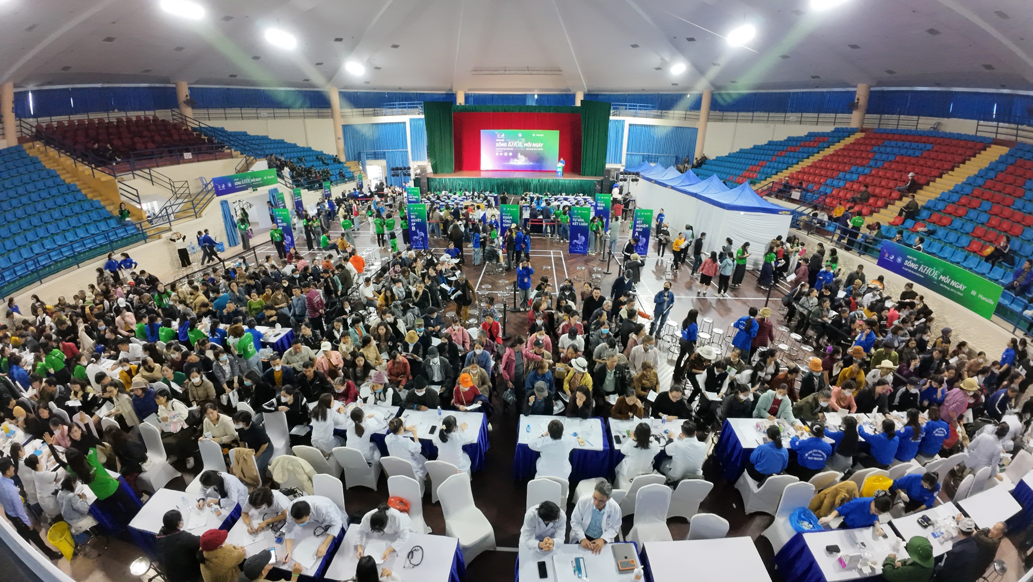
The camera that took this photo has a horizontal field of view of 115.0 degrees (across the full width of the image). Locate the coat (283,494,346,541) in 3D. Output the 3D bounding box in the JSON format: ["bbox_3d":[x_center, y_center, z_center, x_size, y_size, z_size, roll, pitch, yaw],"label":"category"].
[{"bbox_3d":[-2.152,2.506,3.592,0.530,0.660,0.560,3,22,5],"label":"coat"}]

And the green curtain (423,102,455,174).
[{"bbox_3d":[-6.126,-12.116,26.000,2.400,5.000,0.500,1,25,2],"label":"green curtain"}]

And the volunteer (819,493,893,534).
[{"bbox_3d":[3.870,2.723,3.911,0.720,1.160,0.620,-3,25,-6],"label":"volunteer"}]

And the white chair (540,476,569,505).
[{"bbox_3d":[0.456,2.583,4.336,0.430,0.930,0.540,4,22,6],"label":"white chair"}]

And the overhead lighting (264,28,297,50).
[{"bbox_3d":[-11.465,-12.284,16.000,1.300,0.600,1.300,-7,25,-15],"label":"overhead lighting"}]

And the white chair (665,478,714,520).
[{"bbox_3d":[2.130,2.513,4.195,0.440,0.900,0.500,1,25,2],"label":"white chair"}]

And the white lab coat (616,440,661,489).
[{"bbox_3d":[1.599,2.259,4.381,0.500,0.720,0.500,-1,22,-4],"label":"white lab coat"}]

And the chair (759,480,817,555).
[{"bbox_3d":[3.355,2.818,3.904,0.430,0.930,0.540,1,22,0],"label":"chair"}]

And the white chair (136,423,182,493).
[{"bbox_3d":[-5.113,2.365,4.599,0.430,0.930,0.540,6,23,11],"label":"white chair"}]

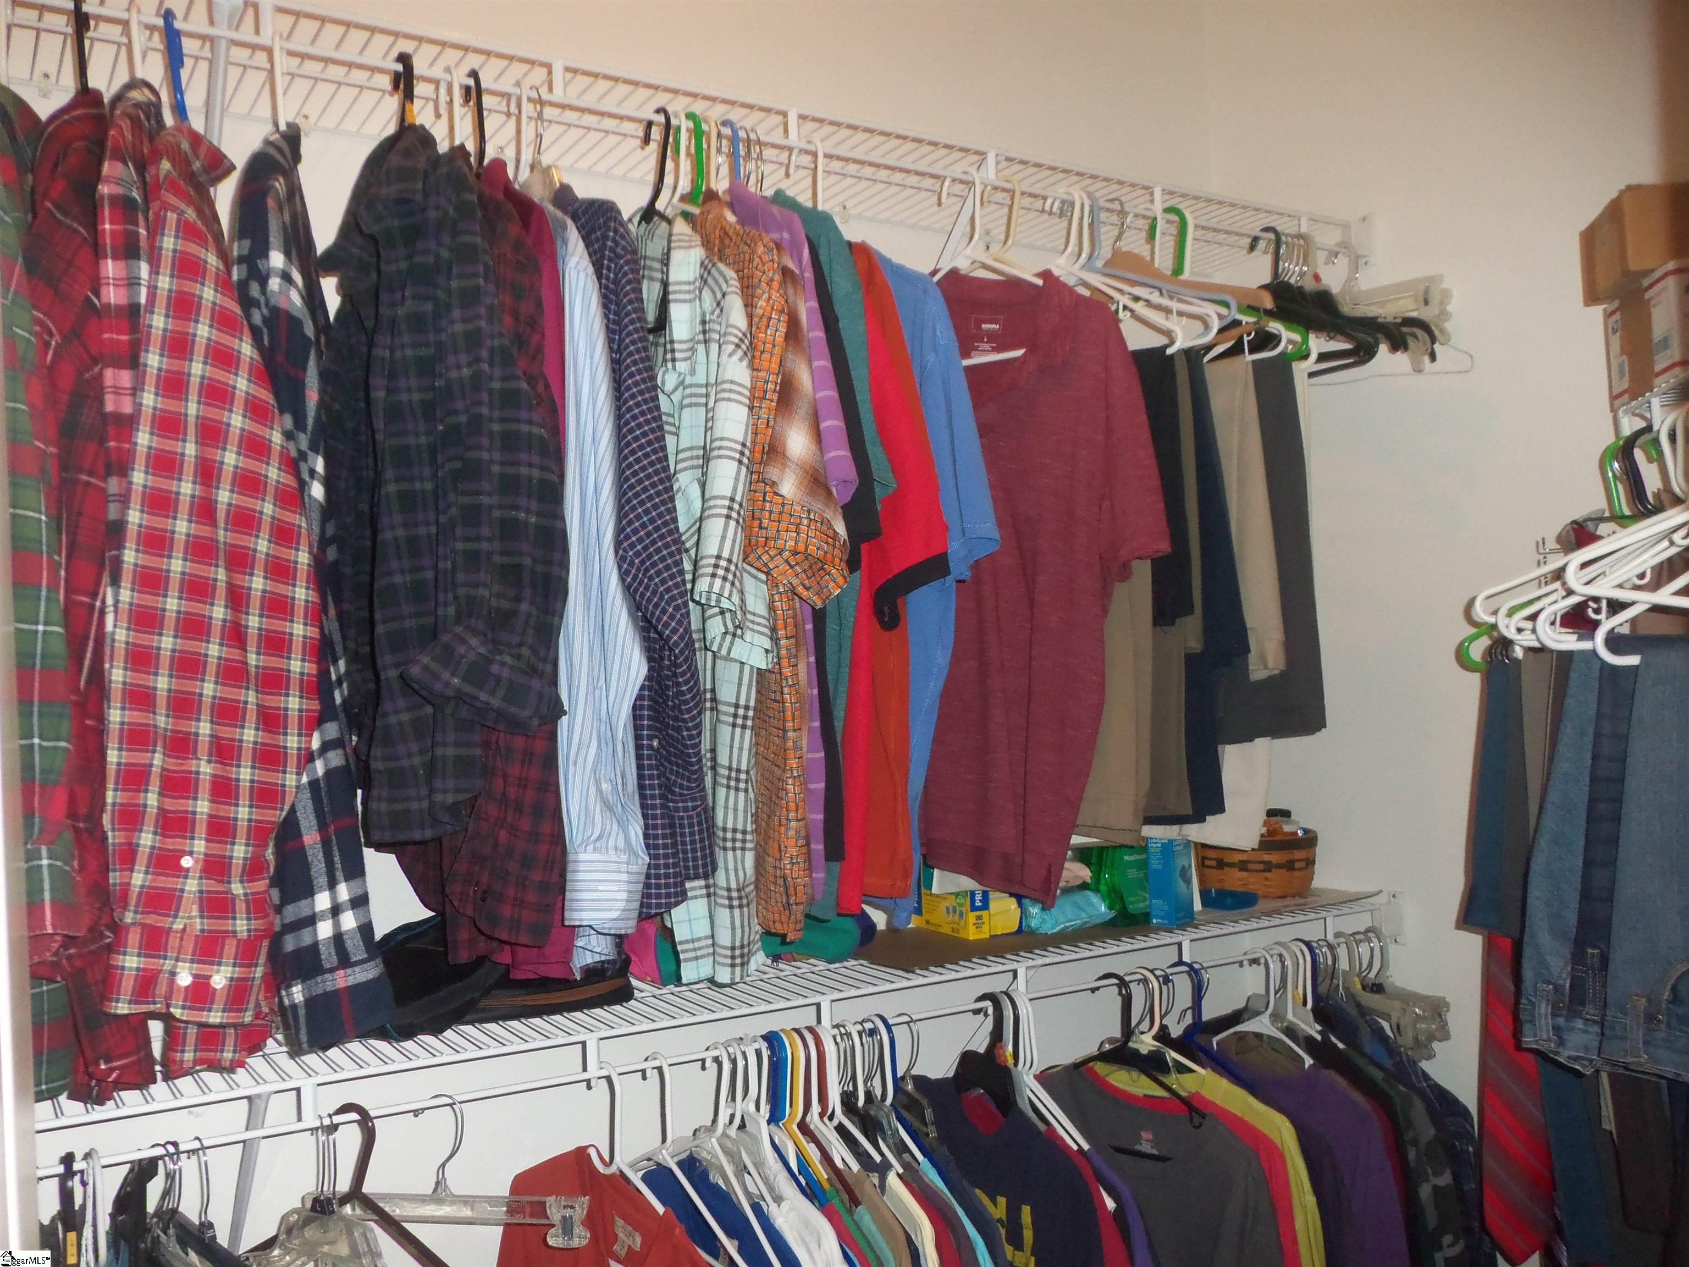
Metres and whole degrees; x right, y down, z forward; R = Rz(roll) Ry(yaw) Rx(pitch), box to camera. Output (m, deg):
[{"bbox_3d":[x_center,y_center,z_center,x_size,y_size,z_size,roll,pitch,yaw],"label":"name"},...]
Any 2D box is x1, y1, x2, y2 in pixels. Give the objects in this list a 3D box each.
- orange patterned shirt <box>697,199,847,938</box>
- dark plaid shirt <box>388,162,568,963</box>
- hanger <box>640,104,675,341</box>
[{"bbox_3d":[-0.156,-0.093,1.592,0.115,0.852,0.512,-1,-1,-30],"label":"orange patterned shirt"},{"bbox_3d":[-0.419,-0.104,1.467,0.130,0.882,0.463,0,-1,-34],"label":"dark plaid shirt"},{"bbox_3d":[-0.209,-0.483,1.587,0.020,0.256,0.414,0,-1,-34],"label":"hanger"}]

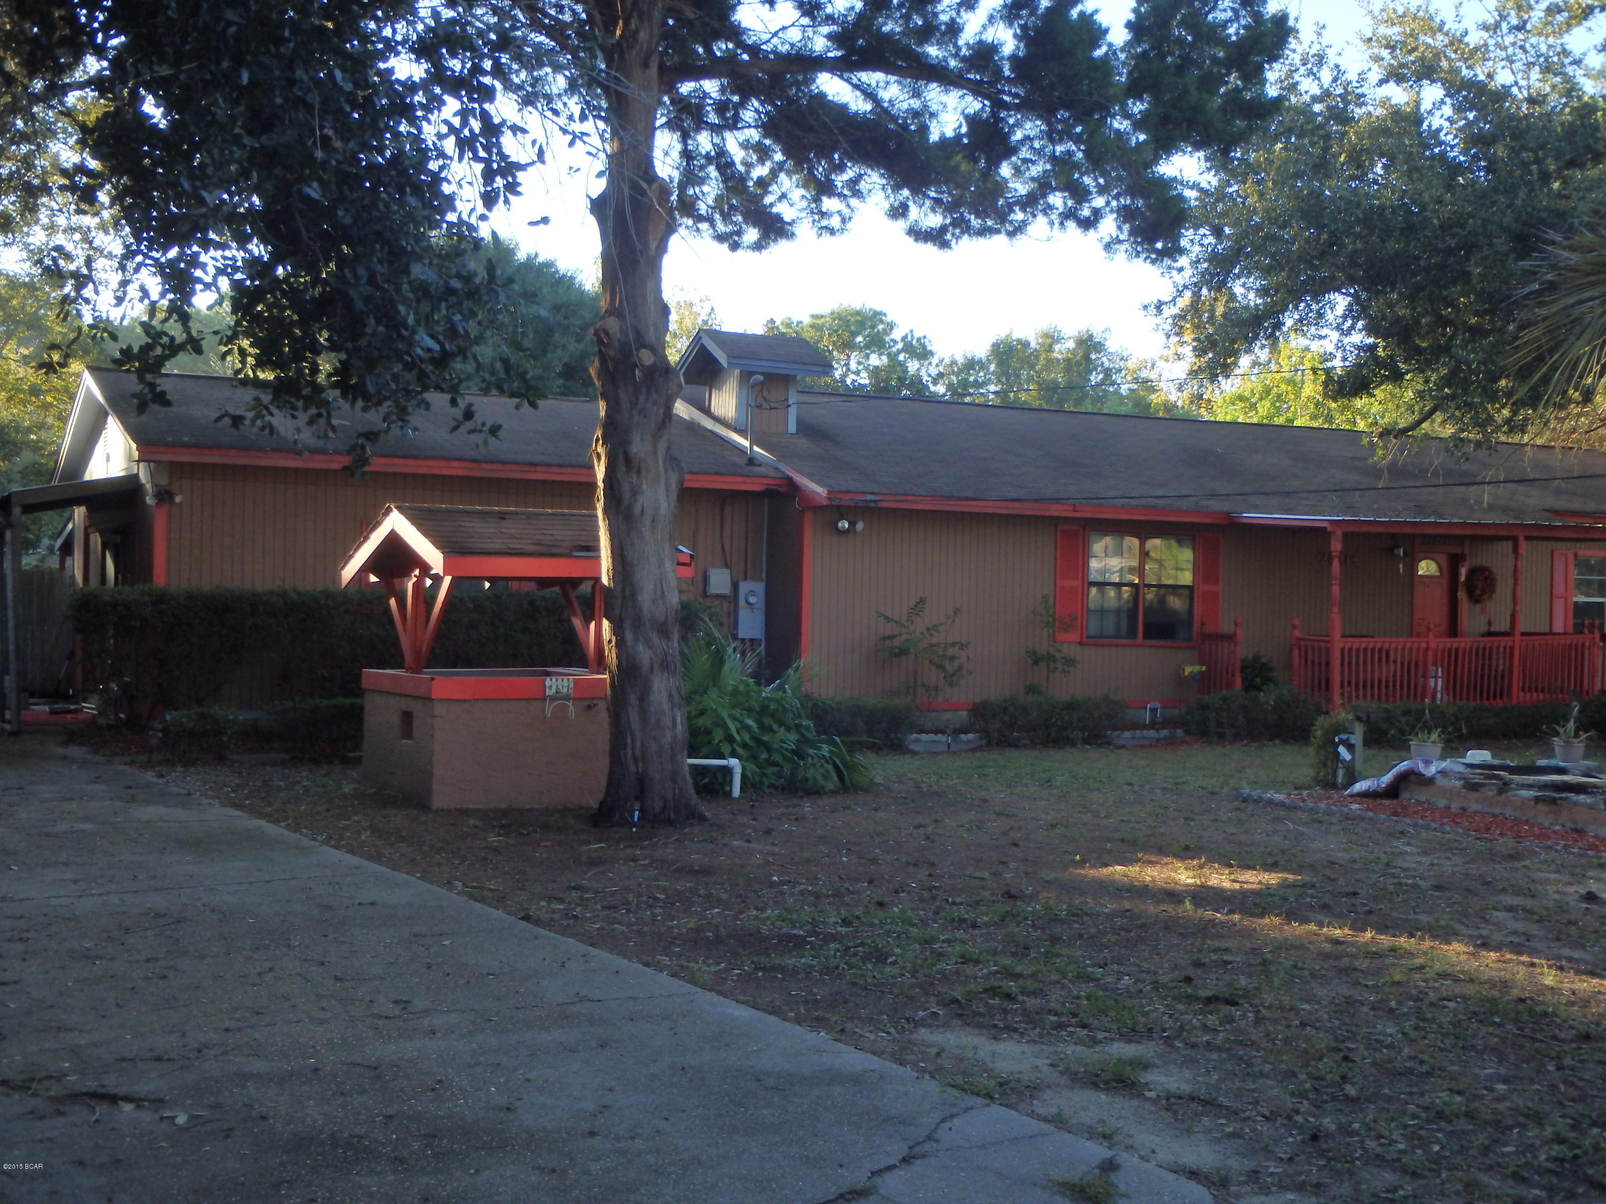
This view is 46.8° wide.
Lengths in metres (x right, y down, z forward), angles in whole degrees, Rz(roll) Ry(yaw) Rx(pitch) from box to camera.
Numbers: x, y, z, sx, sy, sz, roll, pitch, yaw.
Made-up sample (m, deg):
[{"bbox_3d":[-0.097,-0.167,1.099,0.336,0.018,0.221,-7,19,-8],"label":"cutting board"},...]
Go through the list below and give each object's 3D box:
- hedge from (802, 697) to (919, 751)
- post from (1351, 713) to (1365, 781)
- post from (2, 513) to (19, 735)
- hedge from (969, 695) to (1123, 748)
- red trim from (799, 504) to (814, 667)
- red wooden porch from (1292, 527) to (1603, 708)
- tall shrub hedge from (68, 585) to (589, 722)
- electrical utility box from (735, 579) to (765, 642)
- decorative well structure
[{"bbox_3d":[0.562,1.280,19.881,1.263,0.554,0.850,1,0,-28],"label":"hedge"},{"bbox_3d":[5.104,1.358,17.100,0.092,0.624,0.092,1,0,-28],"label":"post"},{"bbox_3d":[-7.564,0.186,17.800,0.100,2.166,0.100,1,0,-28],"label":"post"},{"bbox_3d":[2.718,1.334,21.015,1.721,0.572,0.850,1,0,-28],"label":"hedge"},{"bbox_3d":[0.031,0.035,20.397,0.117,2.147,0.090,1,0,-28],"label":"red trim"},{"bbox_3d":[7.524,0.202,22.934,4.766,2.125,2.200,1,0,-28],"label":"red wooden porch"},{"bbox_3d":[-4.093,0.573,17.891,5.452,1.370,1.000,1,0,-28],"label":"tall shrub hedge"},{"bbox_3d":[-0.610,0.091,21.044,0.335,0.652,0.150,1,0,-28],"label":"electrical utility box"},{"bbox_3d":[-2.227,0.373,14.110,1.880,2.150,2.300,1,0,-30],"label":"decorative well structure"}]

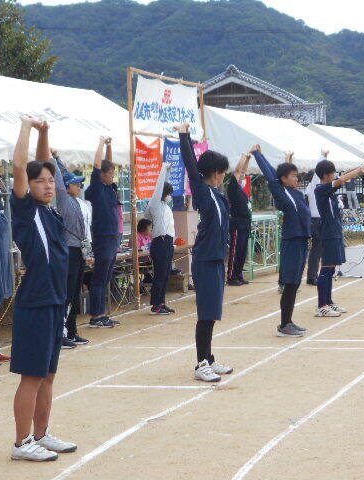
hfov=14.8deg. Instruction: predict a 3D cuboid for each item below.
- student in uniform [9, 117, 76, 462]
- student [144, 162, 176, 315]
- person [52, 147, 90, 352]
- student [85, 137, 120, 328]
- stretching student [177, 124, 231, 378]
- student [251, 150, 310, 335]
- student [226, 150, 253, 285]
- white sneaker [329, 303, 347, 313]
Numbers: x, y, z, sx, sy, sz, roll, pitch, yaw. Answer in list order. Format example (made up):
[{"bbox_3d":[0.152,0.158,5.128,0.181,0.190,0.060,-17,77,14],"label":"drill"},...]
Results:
[{"bbox_3d":[-0.793,0.264,8.050,0.350,1.942,0.450,0,3,20],"label":"student in uniform"},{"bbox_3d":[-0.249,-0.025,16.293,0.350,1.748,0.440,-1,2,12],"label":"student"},{"bbox_3d":[-1.077,0.068,13.700,0.430,1.921,0.460,0,3,18],"label":"person"},{"bbox_3d":[-0.848,-0.095,14.982,0.350,2.020,0.480,-1,2,12],"label":"student"},{"bbox_3d":[0.161,0.080,10.550,0.410,1.928,0.480,-1,2,12],"label":"stretching student"},{"bbox_3d":[0.995,-0.015,14.050,0.500,1.880,0.470,0,3,18],"label":"student"},{"bbox_3d":[0.848,-0.320,20.900,0.410,1.963,0.460,-1,2,14],"label":"student"},{"bbox_3d":[1.734,0.748,15.885,0.275,0.115,0.100,-1,2,12],"label":"white sneaker"}]

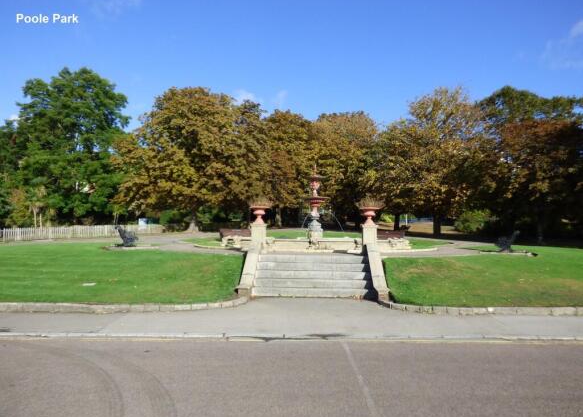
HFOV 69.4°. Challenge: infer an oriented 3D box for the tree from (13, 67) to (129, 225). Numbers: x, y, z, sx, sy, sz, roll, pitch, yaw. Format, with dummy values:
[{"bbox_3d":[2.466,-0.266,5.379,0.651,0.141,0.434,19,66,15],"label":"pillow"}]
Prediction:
[{"bbox_3d":[-20.998,-5.701,40.000,10.800,15.500,10.300,1,-1,0],"label":"tree"}]

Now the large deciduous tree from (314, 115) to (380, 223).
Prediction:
[{"bbox_3d":[5.515,-3.983,43.000,7.400,11.700,7.200,1,-1,0],"label":"large deciduous tree"}]

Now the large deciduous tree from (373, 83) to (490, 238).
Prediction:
[{"bbox_3d":[10.808,-3.628,32.500,9.400,11.500,9.000,1,-1,0],"label":"large deciduous tree"}]

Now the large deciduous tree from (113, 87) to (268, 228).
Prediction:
[{"bbox_3d":[-8.277,-4.056,34.500,12.700,11.800,11.500,1,-1,0],"label":"large deciduous tree"}]

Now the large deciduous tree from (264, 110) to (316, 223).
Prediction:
[{"bbox_3d":[-0.499,-3.891,42.000,7.200,11.700,7.200,1,-1,0],"label":"large deciduous tree"}]

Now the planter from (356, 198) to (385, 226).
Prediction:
[{"bbox_3d":[2.289,0.116,12.200,0.790,0.810,0.790,1,-1,0],"label":"planter"}]

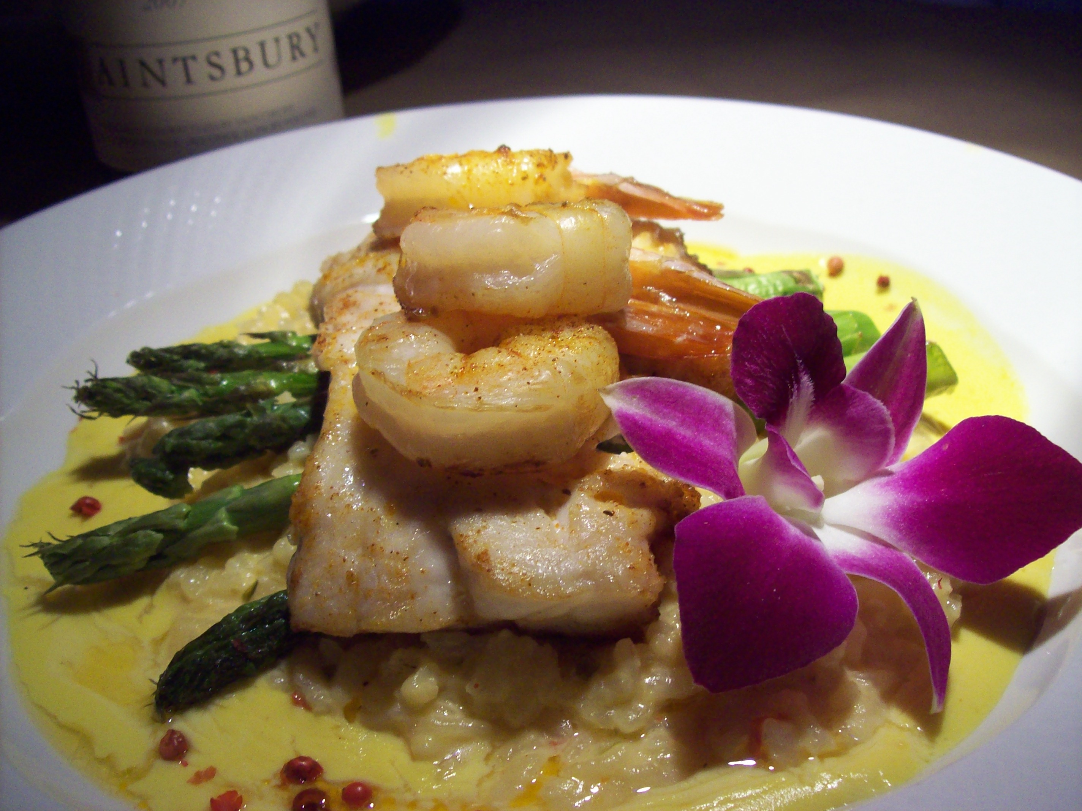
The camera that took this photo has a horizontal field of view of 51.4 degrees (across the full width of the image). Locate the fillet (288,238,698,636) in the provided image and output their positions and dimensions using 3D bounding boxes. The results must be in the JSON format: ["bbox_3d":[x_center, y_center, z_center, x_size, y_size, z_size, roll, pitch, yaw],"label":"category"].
[{"bbox_3d":[-0.007,-0.003,0.206,0.066,0.027,0.100,-2,35,3],"label":"fillet"}]

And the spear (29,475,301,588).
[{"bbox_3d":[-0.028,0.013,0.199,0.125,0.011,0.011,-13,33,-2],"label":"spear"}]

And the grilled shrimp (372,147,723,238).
[{"bbox_3d":[0.000,-0.046,0.234,0.071,0.019,0.031,-4,22,0],"label":"grilled shrimp"}]

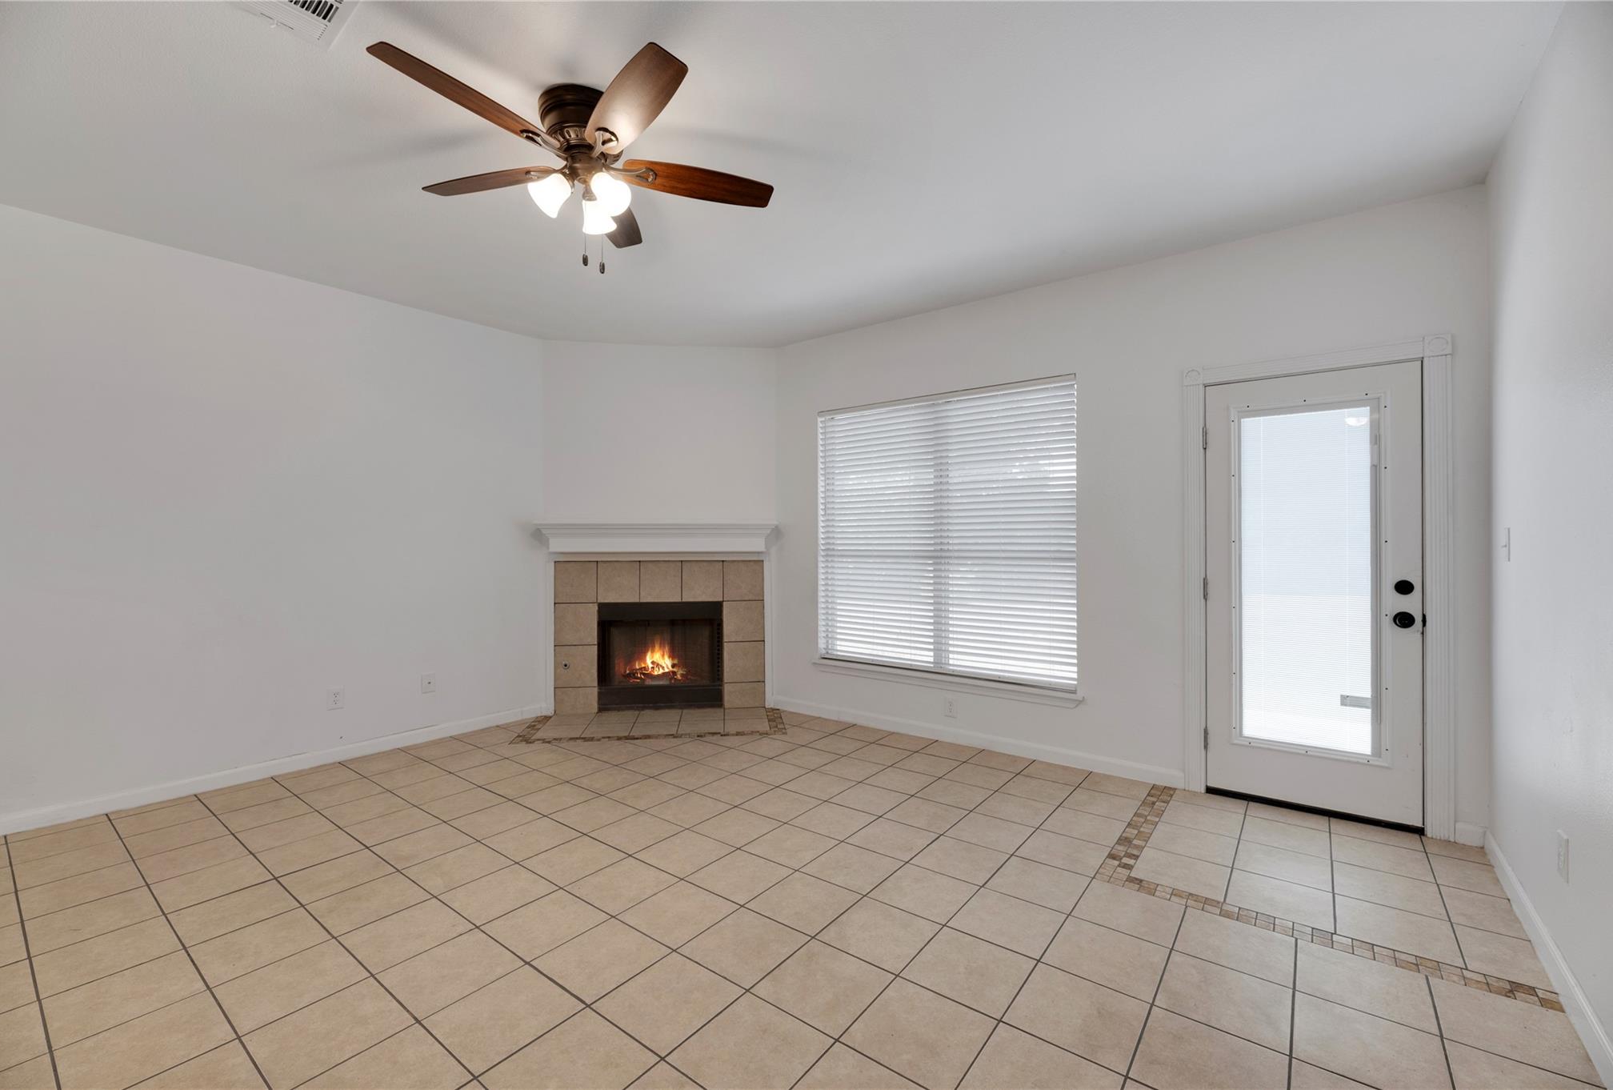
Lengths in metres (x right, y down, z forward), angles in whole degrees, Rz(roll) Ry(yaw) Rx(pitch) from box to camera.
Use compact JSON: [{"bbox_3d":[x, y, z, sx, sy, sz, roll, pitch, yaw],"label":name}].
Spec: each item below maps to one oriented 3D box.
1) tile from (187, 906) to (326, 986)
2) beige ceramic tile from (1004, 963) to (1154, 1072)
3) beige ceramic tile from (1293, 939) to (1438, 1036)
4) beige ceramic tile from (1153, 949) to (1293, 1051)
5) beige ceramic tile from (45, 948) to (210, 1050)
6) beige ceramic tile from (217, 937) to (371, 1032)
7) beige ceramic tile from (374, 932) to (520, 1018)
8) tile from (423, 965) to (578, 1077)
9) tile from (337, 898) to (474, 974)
[{"bbox_3d":[-1.728,1.266,2.018,0.303,0.012,0.303,0,0,37],"label":"tile"},{"bbox_3d":[0.727,1.262,1.699,0.303,0.012,0.303,0,0,37],"label":"beige ceramic tile"},{"bbox_3d":[1.587,1.261,1.818,0.303,0.012,0.303,0,0,37],"label":"beige ceramic tile"},{"bbox_3d":[1.146,1.244,1.744,0.298,0.010,0.298,0,-1,37],"label":"beige ceramic tile"},{"bbox_3d":[-1.913,1.265,1.773,0.303,0.012,0.303,0,0,37],"label":"beige ceramic tile"},{"bbox_3d":[-1.483,1.264,1.832,0.303,0.012,0.303,0,0,37],"label":"beige ceramic tile"},{"bbox_3d":[-1.053,1.264,1.892,0.303,0.012,0.303,0,0,37],"label":"beige ceramic tile"},{"bbox_3d":[-0.796,1.246,1.685,0.298,0.010,0.298,0,-1,37],"label":"tile"},{"bbox_3d":[-1.297,1.266,2.077,0.303,0.012,0.303,0,0,37],"label":"tile"}]

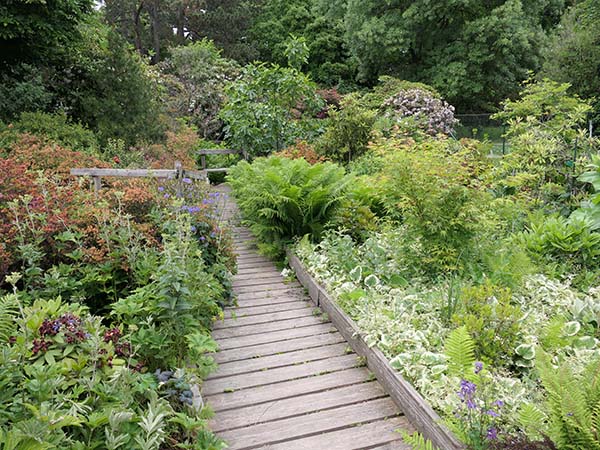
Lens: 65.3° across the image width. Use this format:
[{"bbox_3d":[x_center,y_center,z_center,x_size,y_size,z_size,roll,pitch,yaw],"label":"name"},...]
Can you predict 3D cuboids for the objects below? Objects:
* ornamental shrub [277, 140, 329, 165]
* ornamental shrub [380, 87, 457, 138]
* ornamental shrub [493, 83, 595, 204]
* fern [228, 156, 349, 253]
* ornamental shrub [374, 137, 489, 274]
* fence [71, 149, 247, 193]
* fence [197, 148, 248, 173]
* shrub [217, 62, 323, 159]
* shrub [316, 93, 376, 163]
[{"bbox_3d":[0.031,-1.098,8.371,0.960,0.810,0.950,-1,13,0],"label":"ornamental shrub"},{"bbox_3d":[3.111,-2.679,12.226,1.890,1.810,2.000,-1,13,0],"label":"ornamental shrub"},{"bbox_3d":[3.603,-1.208,6.925,1.460,1.840,1.350,-1,13,0],"label":"ornamental shrub"},{"bbox_3d":[-0.141,-0.290,5.683,1.360,1.080,1.250,-1,13,0],"label":"fern"},{"bbox_3d":[1.259,-0.210,4.476,1.020,1.250,1.000,-1,13,0],"label":"ornamental shrub"},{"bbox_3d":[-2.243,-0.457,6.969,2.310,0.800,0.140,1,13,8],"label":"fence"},{"bbox_3d":[-1.726,-1.299,10.472,1.160,0.820,0.120,-1,13,0],"label":"fence"},{"bbox_3d":[-0.586,-2.151,9.764,1.970,2.350,1.900,-1,13,0],"label":"shrub"},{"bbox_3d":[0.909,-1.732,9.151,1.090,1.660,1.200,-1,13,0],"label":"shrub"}]

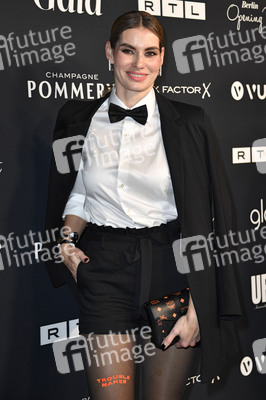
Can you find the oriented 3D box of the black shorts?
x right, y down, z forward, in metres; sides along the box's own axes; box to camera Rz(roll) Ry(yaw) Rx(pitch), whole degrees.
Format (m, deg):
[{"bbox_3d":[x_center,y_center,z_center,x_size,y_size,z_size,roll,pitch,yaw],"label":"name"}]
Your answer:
[{"bbox_3d":[0.000,0.233,2.700,0.345,0.335,0.235,0,6,5],"label":"black shorts"}]

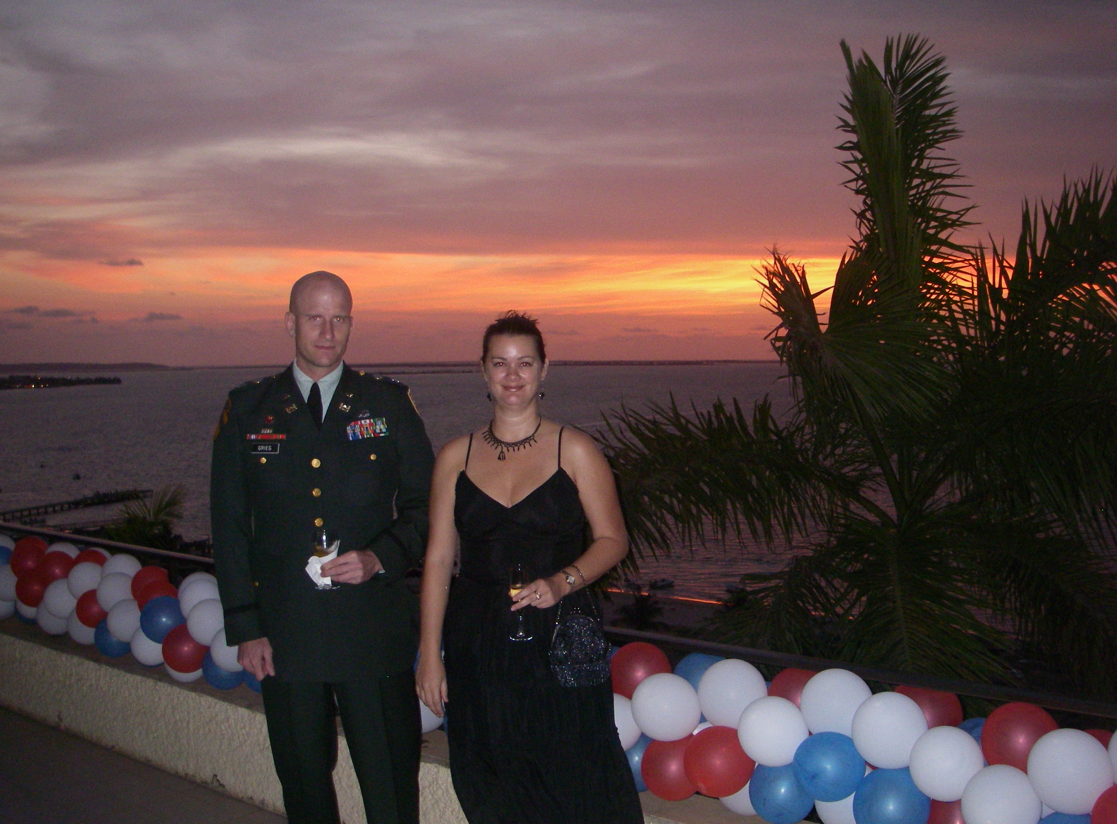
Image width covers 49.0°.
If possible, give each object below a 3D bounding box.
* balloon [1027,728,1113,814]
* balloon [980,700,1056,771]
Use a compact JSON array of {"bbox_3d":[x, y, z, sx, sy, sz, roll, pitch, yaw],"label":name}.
[{"bbox_3d":[1.156,0.811,2.770,0.195,0.203,0.195,-1,2,0],"label":"balloon"},{"bbox_3d":[1.104,0.787,2.930,0.187,0.194,0.187,-1,2,0],"label":"balloon"}]

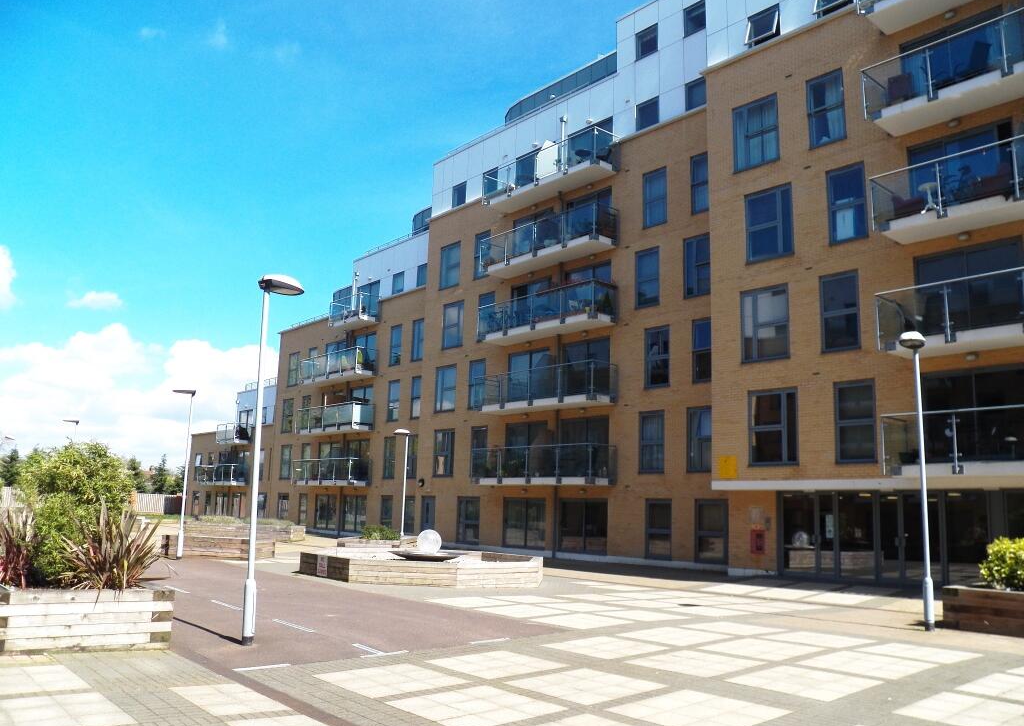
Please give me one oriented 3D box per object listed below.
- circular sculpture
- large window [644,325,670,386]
[{"bbox_3d":[-2.050,4.445,20.627,0.630,0.630,0.630,3,-10,-6],"label":"circular sculpture"},{"bbox_3d":[4.944,-0.172,27.998,0.150,2.018,1.038,11,-14,-41],"label":"large window"}]

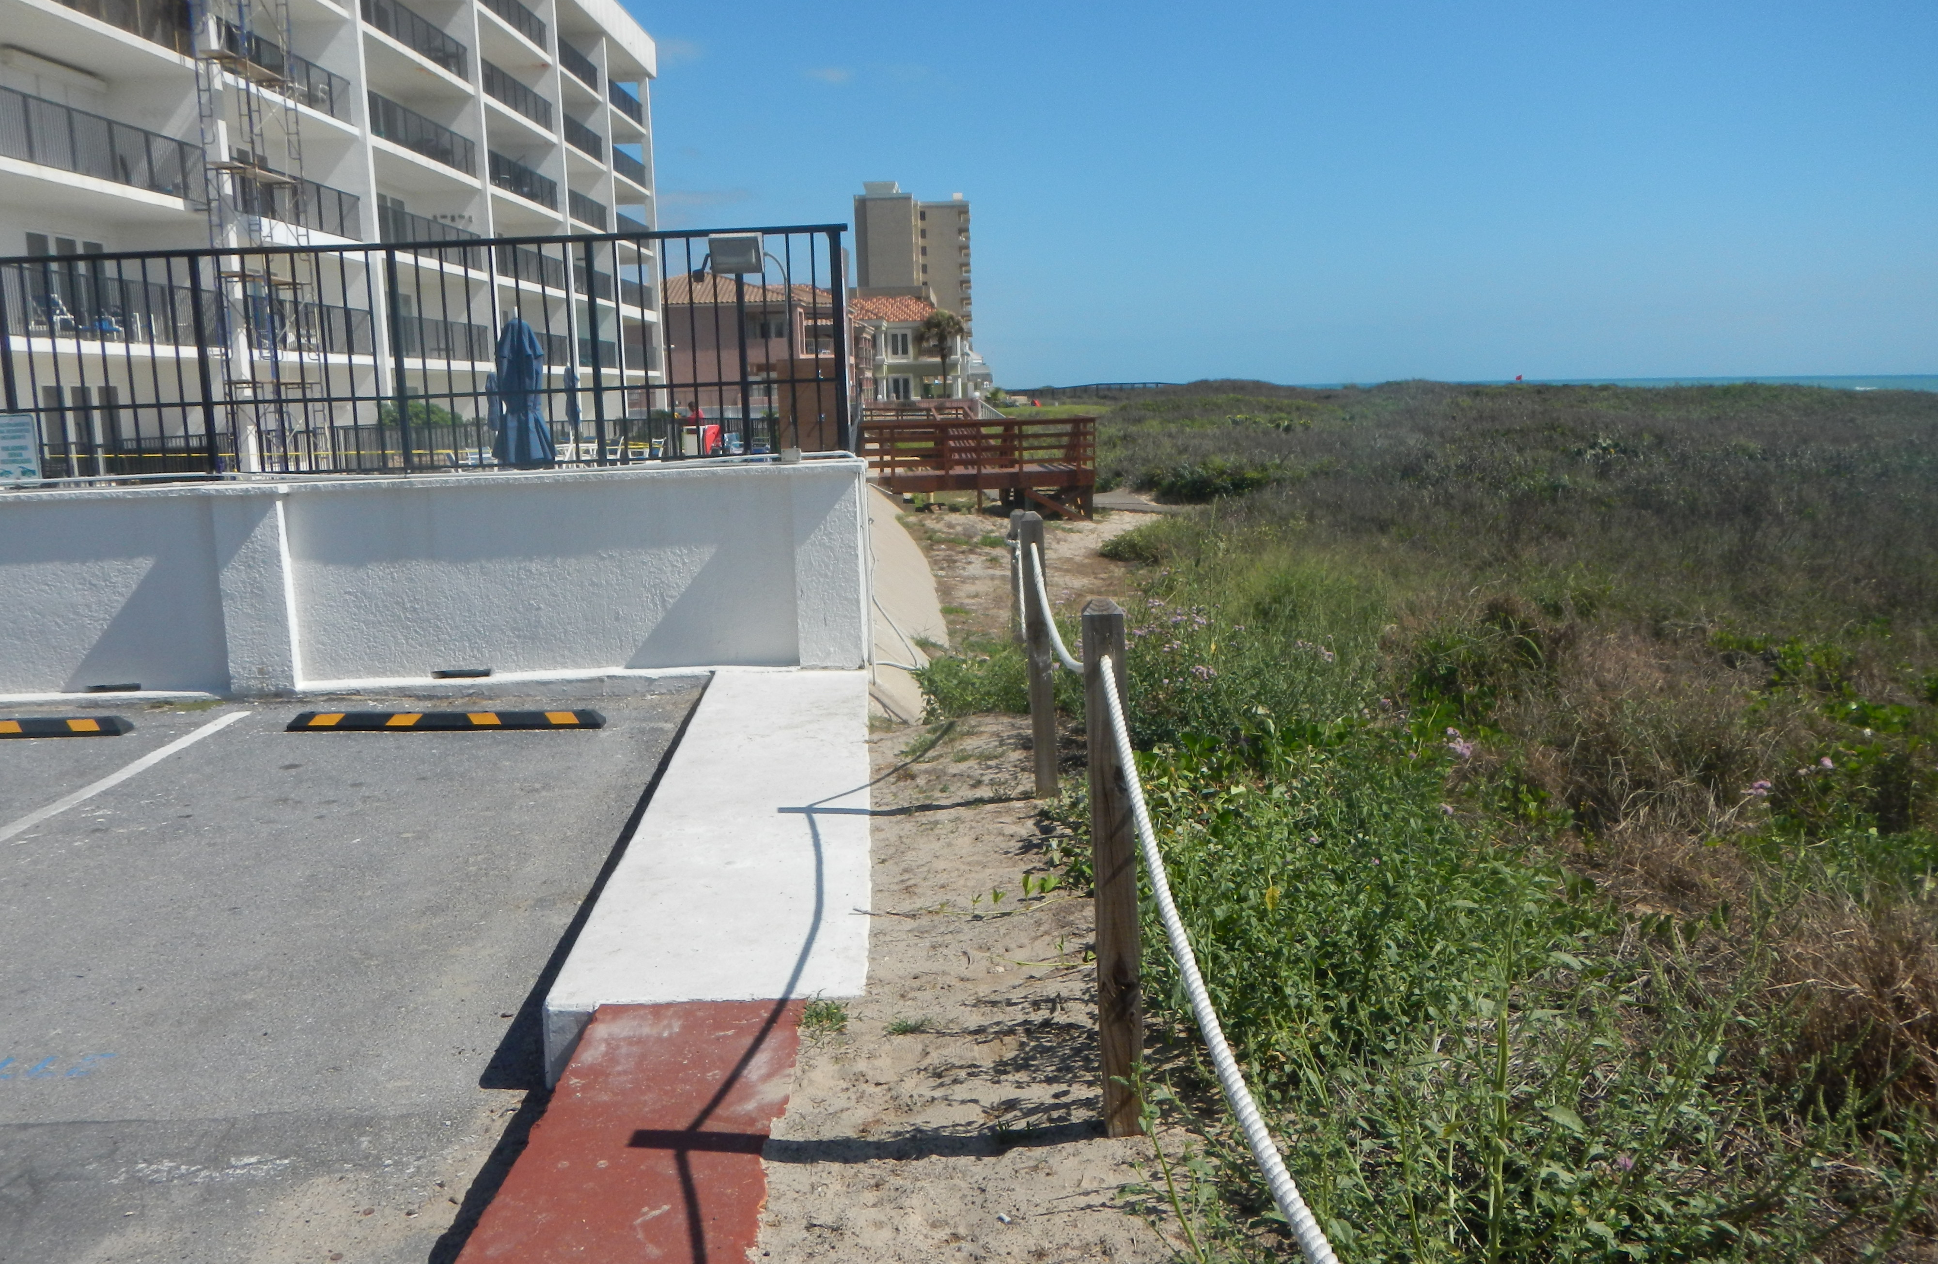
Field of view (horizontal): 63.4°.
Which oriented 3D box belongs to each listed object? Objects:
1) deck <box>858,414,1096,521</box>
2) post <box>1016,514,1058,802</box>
[{"bbox_3d":[-0.007,-3.183,30.247,4.250,1.870,3.000,-2,9,-10],"label":"deck"},{"bbox_3d":[0.285,0.098,6.350,0.090,1.170,0.090,-4,9,-5],"label":"post"}]

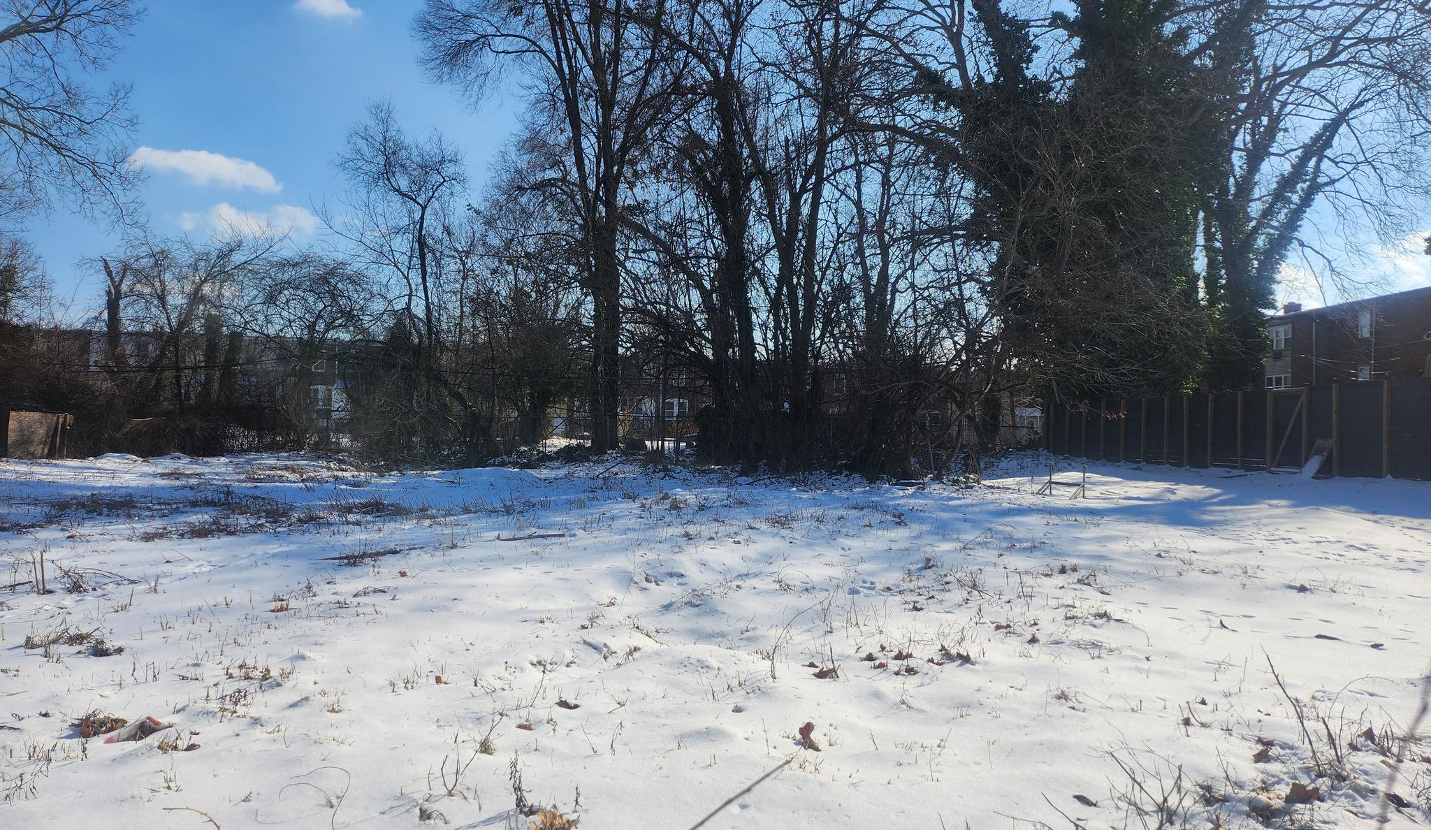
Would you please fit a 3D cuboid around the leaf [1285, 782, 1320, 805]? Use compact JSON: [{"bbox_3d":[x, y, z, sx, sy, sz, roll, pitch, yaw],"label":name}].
[{"bbox_3d":[2.318,1.493,3.920,0.122,0.066,0.060,0,0,14],"label":"leaf"}]

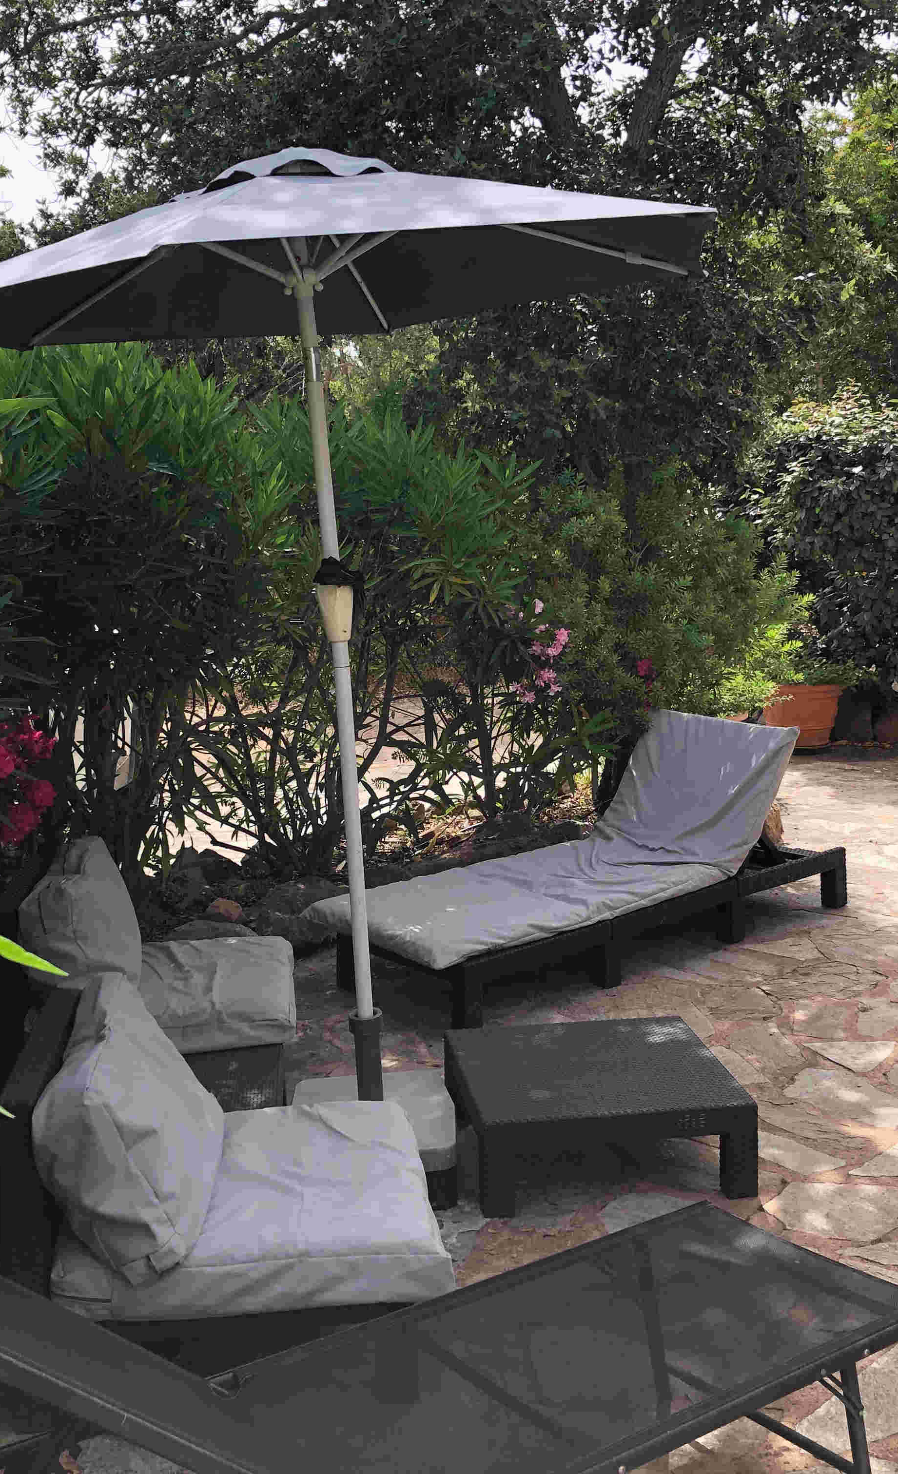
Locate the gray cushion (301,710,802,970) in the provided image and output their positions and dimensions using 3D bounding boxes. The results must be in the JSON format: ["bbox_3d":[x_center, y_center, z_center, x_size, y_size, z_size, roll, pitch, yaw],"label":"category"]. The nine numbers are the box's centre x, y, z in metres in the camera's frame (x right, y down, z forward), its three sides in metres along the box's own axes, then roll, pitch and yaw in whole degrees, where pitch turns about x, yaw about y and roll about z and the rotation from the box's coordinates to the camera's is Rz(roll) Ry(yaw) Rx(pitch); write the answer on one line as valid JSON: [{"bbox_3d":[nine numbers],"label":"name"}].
[{"bbox_3d":[0.387,0.290,5.279,1.730,0.550,0.650,-9,11,-43],"label":"gray cushion"}]

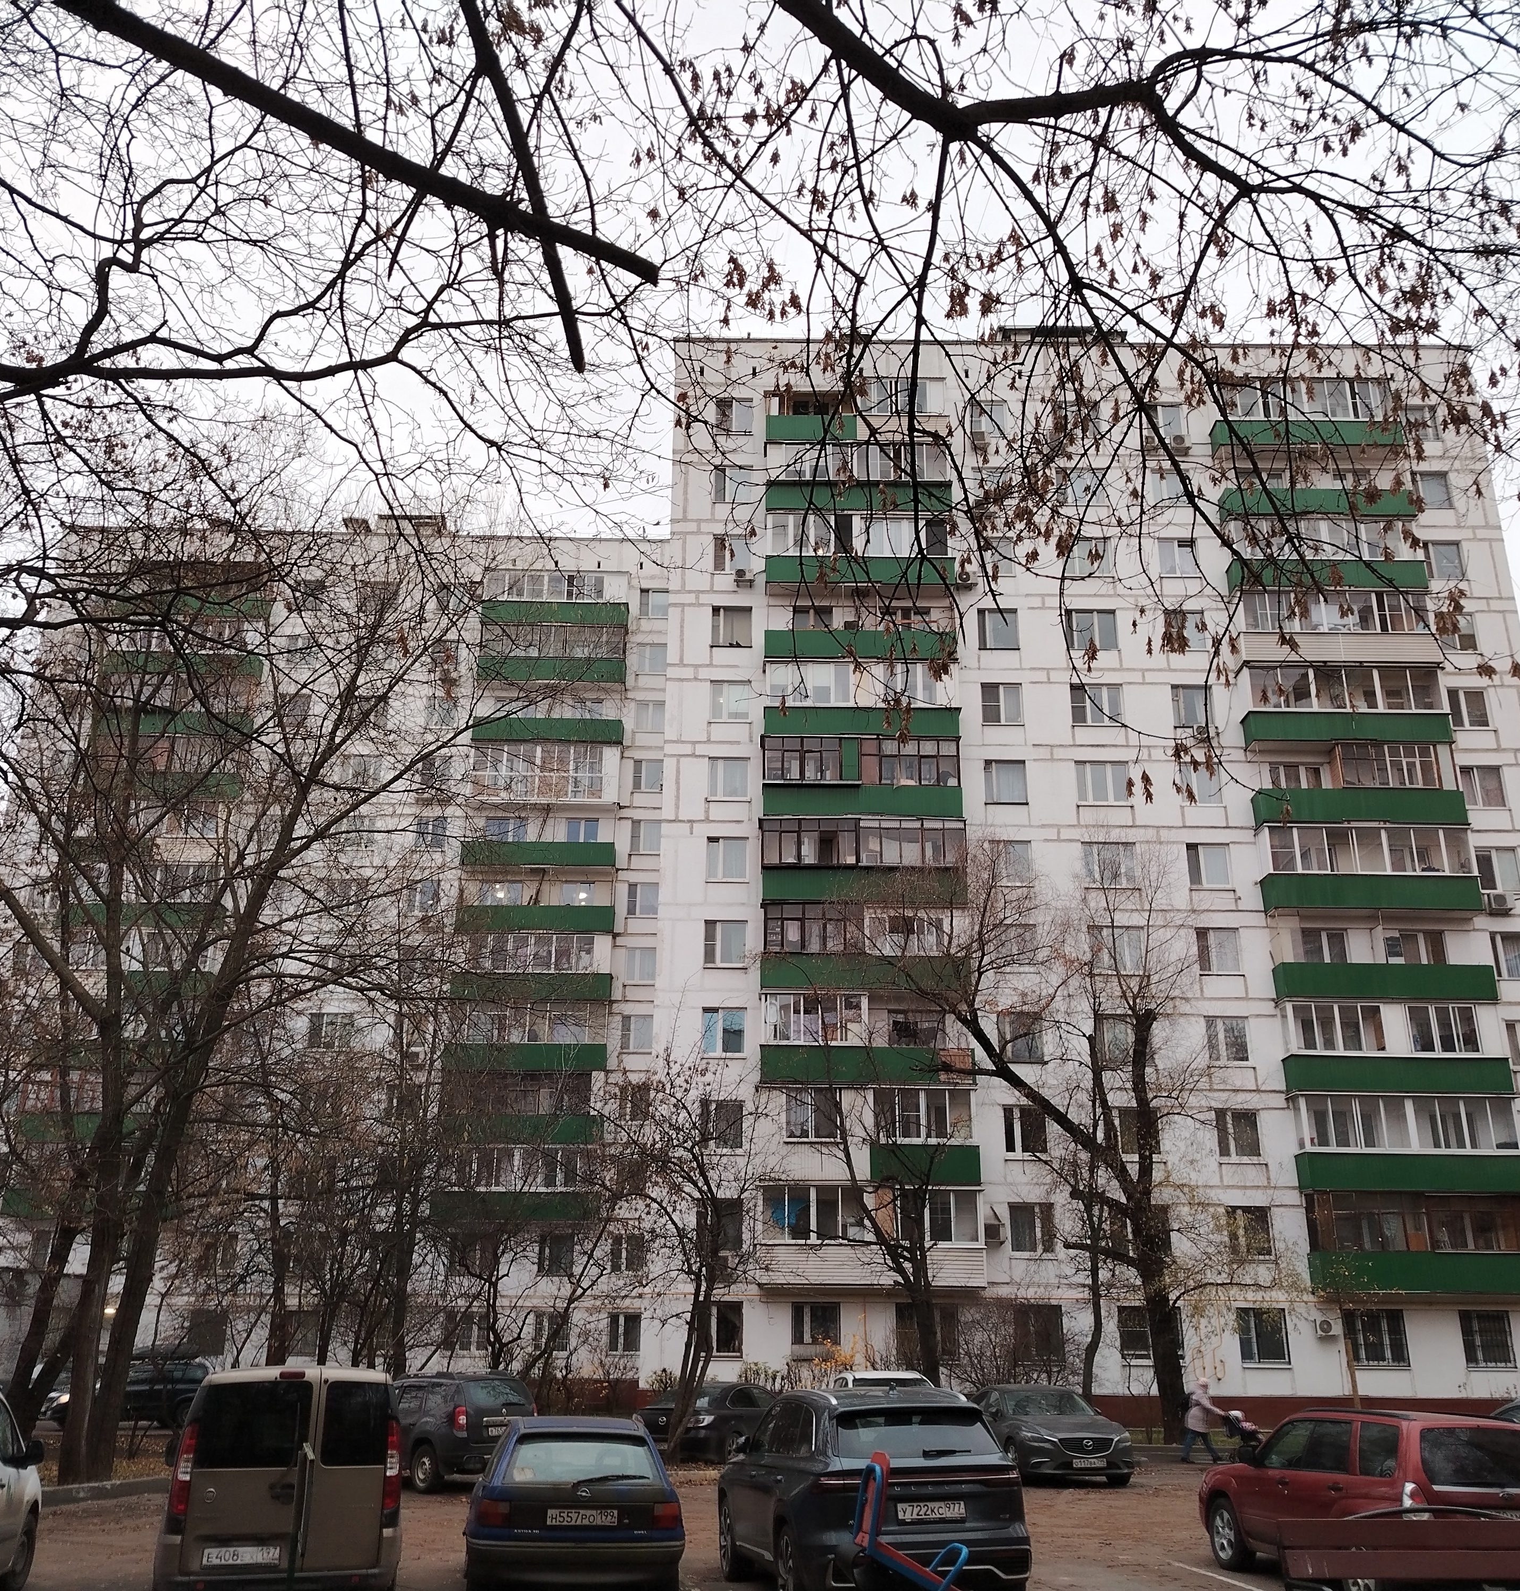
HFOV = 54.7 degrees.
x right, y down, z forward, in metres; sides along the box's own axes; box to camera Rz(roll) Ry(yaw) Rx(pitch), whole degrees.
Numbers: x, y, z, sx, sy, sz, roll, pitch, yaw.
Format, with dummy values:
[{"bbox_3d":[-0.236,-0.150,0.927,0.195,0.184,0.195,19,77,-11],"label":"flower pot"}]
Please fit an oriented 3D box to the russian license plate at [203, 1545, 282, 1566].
[{"bbox_3d":[-3.717,5.462,10.552,0.525,0.115,0.020,8,-22,-17],"label":"russian license plate"}]

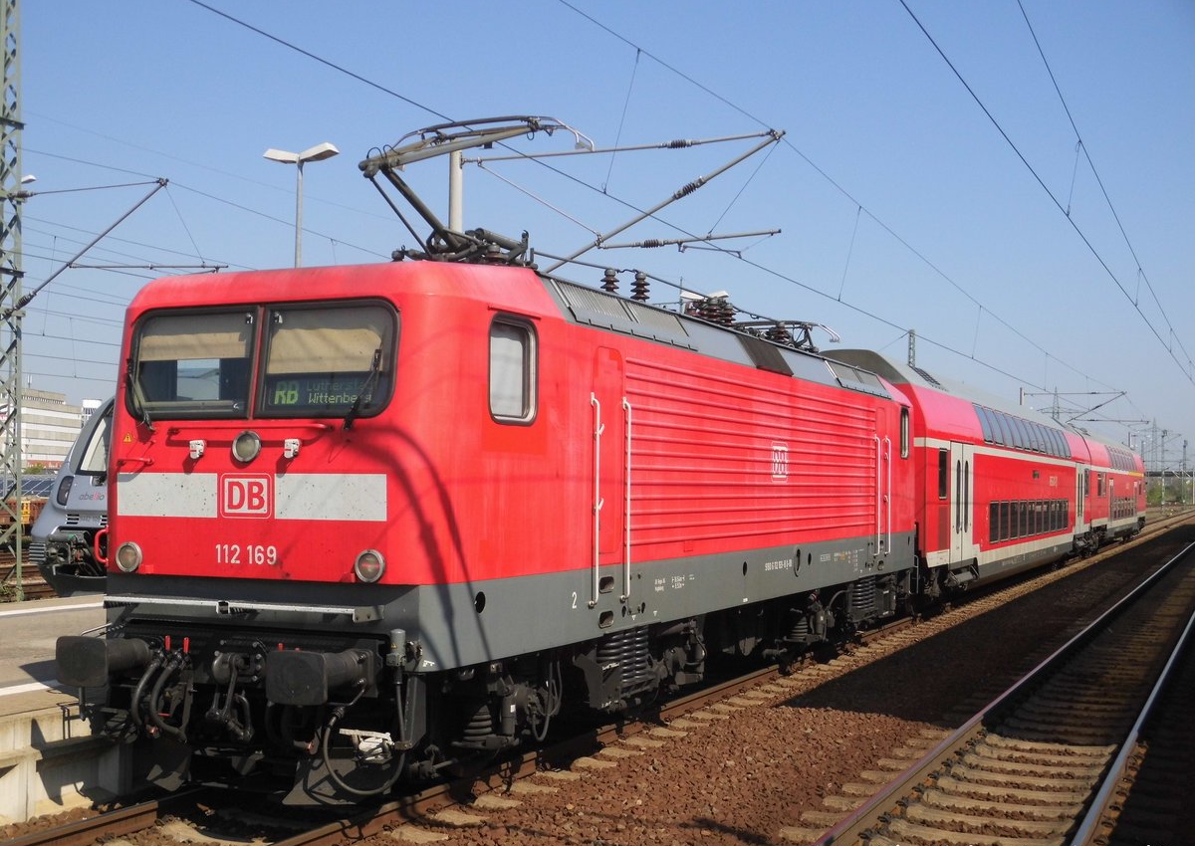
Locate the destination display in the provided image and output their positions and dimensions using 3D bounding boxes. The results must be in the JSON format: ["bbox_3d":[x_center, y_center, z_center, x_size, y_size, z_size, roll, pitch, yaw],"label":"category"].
[{"bbox_3d":[-1.925,-0.207,10.332,0.865,0.258,0.100,-1,-10,24],"label":"destination display"}]

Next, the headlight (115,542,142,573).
[{"bbox_3d":[-3.375,0.973,10.712,0.215,0.215,0.070,-1,-3,24],"label":"headlight"}]

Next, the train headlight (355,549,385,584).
[{"bbox_3d":[-1.513,0.957,9.879,0.215,0.215,0.070,-1,-3,24],"label":"train headlight"}]

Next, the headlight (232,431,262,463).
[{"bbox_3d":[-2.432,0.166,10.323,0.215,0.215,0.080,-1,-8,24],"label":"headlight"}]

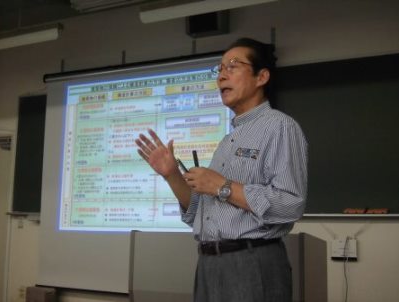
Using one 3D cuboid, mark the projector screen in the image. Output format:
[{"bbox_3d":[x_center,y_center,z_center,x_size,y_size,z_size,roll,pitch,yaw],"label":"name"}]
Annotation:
[{"bbox_3d":[-0.523,0.217,4.815,2.302,2.044,0.100,-3,-8,26],"label":"projector screen"}]

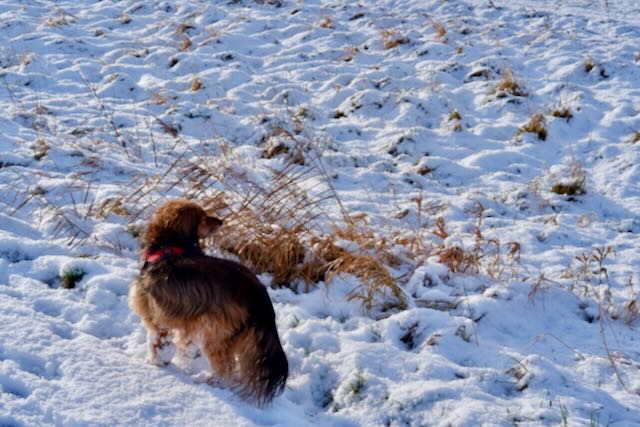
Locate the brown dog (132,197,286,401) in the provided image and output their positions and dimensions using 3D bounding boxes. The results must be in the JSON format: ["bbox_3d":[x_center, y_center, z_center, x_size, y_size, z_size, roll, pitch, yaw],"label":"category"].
[{"bbox_3d":[-0.322,0.260,2.743,0.270,0.510,0.560,-19,28,-40],"label":"brown dog"}]

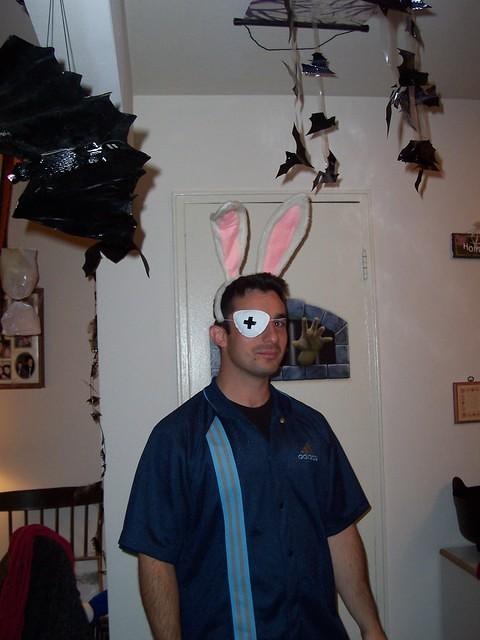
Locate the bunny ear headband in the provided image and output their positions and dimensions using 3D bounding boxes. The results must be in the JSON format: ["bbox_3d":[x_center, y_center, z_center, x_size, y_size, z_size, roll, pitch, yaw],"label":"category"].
[{"bbox_3d":[0.047,-0.149,1.680,0.250,0.305,0.090,0,-4,-28],"label":"bunny ear headband"}]

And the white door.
[{"bbox_3d":[0.154,0.587,2.362,0.708,2.077,0.080,-2,-4,-6],"label":"white door"}]

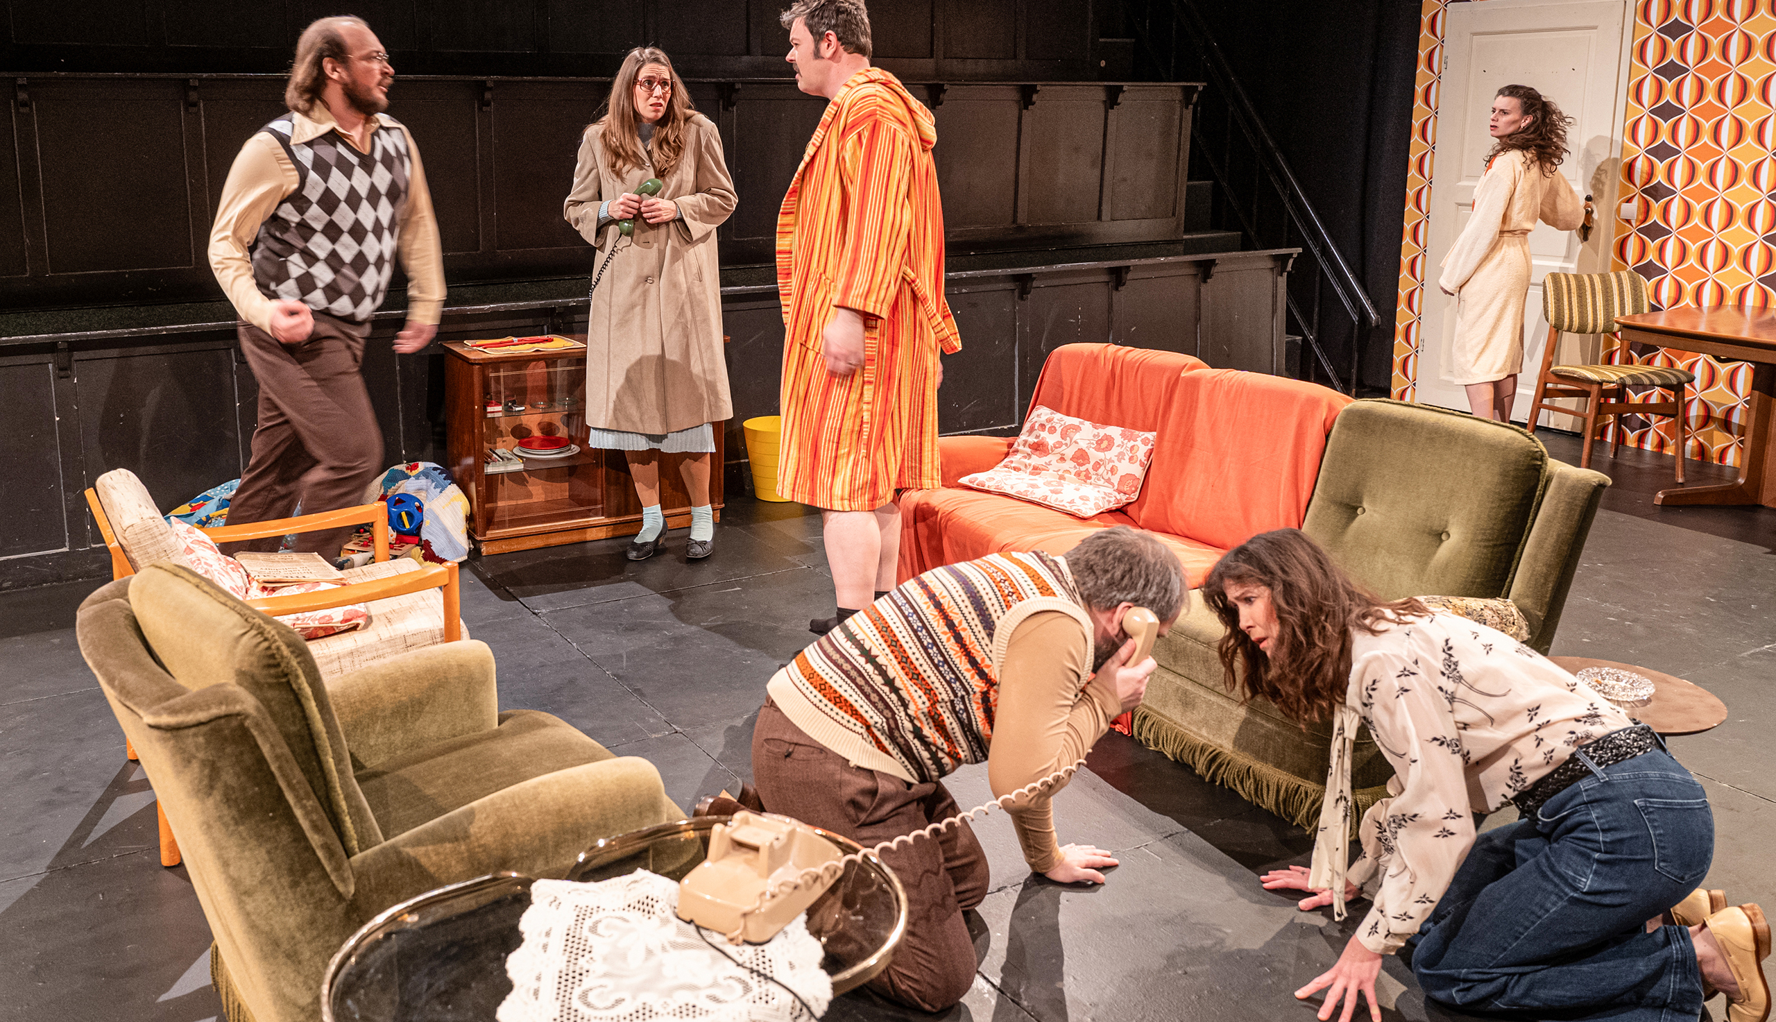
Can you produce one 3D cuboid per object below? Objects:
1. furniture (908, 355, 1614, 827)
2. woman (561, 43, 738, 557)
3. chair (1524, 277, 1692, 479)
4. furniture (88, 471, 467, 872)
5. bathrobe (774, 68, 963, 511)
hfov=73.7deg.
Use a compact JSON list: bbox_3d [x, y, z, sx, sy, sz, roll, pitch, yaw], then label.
[{"bbox_3d":[0.872,0.077,3.200,0.800,0.840,1.800,-11,18,-38],"label":"furniture"},{"bbox_3d":[-0.789,-0.696,3.950,0.520,1.650,0.400,-1,14,-3],"label":"woman"},{"bbox_3d":[3.105,-0.582,5.100,0.440,0.810,0.470,-4,15,-17],"label":"chair"},{"bbox_3d":[-1.391,0.334,2.700,0.720,0.730,0.570,-10,17,-34],"label":"furniture"},{"bbox_3d":[-0.050,-0.643,3.420,0.460,1.200,0.550,3,14,11],"label":"bathrobe"}]

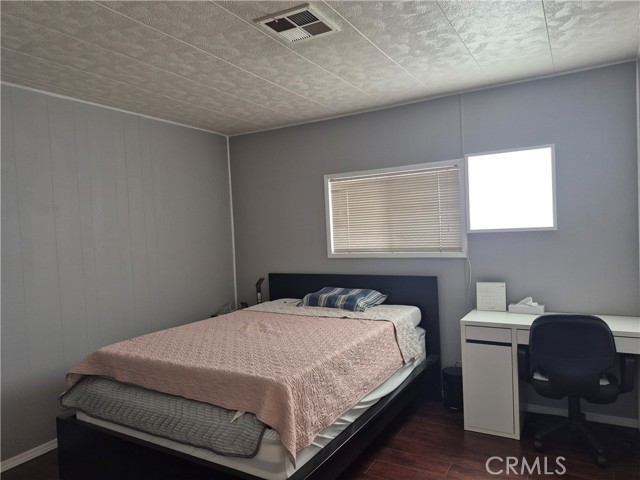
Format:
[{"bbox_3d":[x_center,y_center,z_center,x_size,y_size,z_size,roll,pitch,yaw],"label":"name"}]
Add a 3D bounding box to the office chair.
[{"bbox_3d":[1.598,0.844,2.674,0.610,0.860,0.590,-1,2,31],"label":"office chair"}]

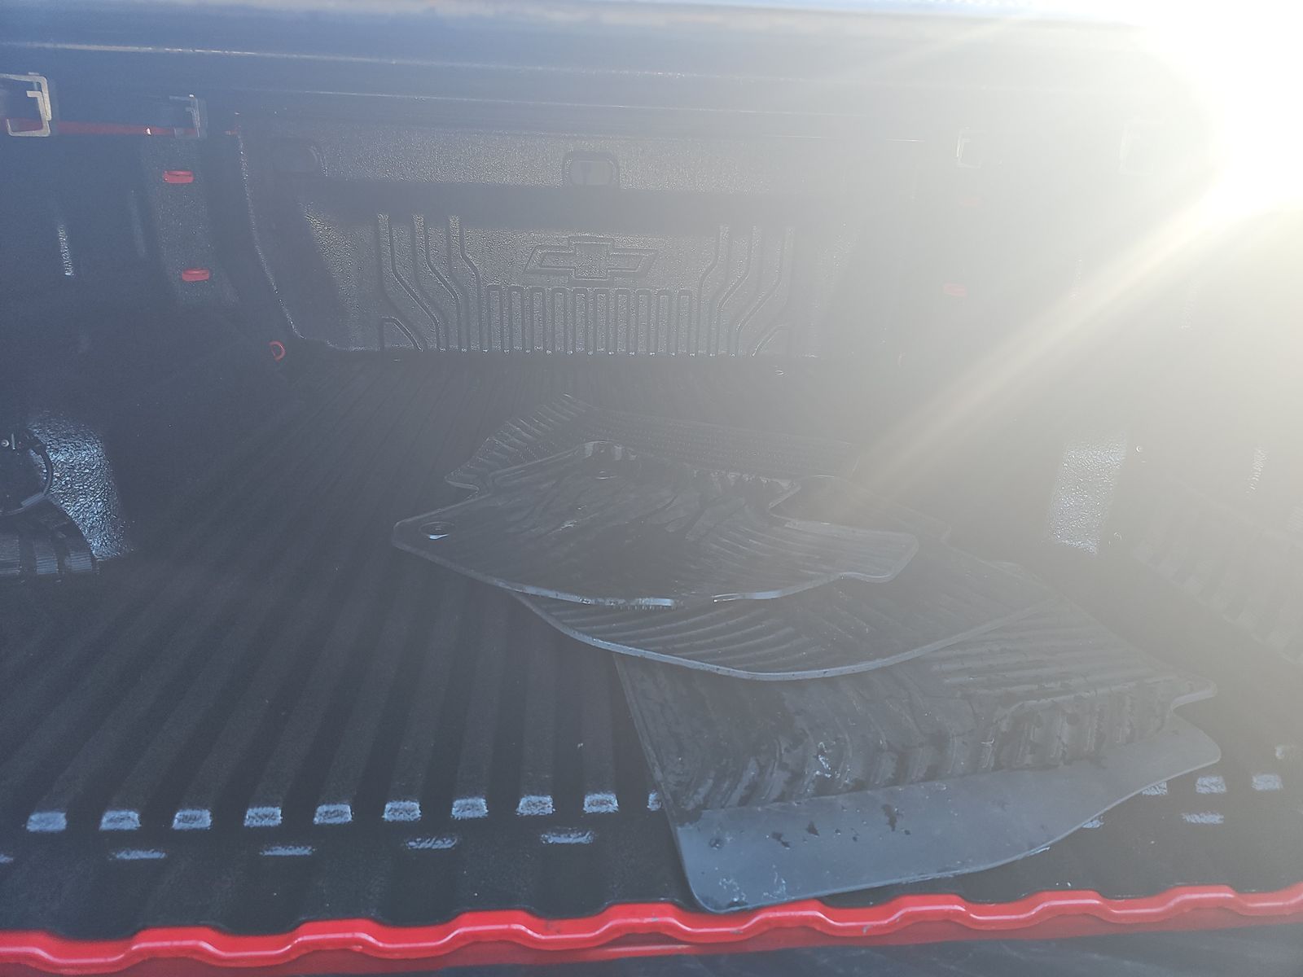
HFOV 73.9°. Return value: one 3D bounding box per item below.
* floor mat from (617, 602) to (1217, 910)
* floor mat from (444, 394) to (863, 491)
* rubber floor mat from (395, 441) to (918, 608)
[{"bbox_3d":[0.226,0.159,0.813,0.525,0.055,0.475,-2,21,-11],"label":"floor mat"},{"bbox_3d":[-0.018,-0.053,1.353,0.580,0.050,0.552,11,22,21],"label":"floor mat"},{"bbox_3d":[0.021,0.047,1.066,0.537,0.050,0.470,16,24,31],"label":"rubber floor mat"}]

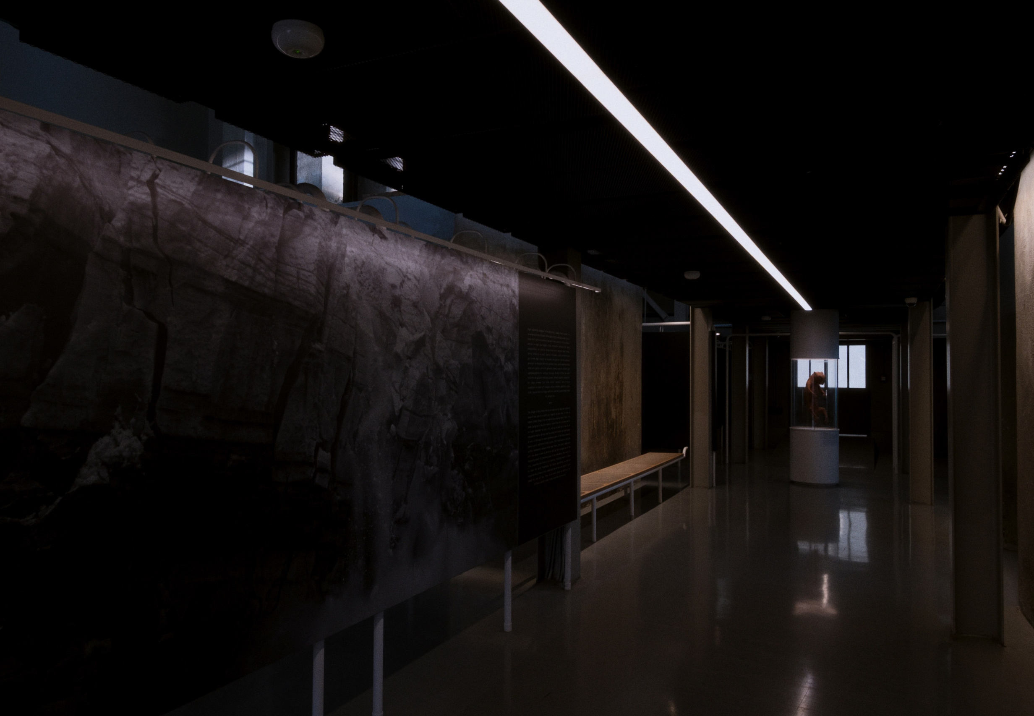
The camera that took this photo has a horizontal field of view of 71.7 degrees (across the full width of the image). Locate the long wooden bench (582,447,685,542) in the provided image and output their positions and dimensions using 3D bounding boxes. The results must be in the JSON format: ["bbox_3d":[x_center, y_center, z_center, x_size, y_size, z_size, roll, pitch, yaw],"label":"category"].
[{"bbox_3d":[1.061,1.407,7.618,0.474,0.511,4.262,0,-1,26],"label":"long wooden bench"}]

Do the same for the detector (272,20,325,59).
[{"bbox_3d":[-0.597,-0.867,1.967,0.138,0.052,0.138,1,-1,0],"label":"detector"}]

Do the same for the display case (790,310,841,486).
[{"bbox_3d":[4.197,0.550,10.108,0.641,2.409,0.641,0,-1,26],"label":"display case"}]

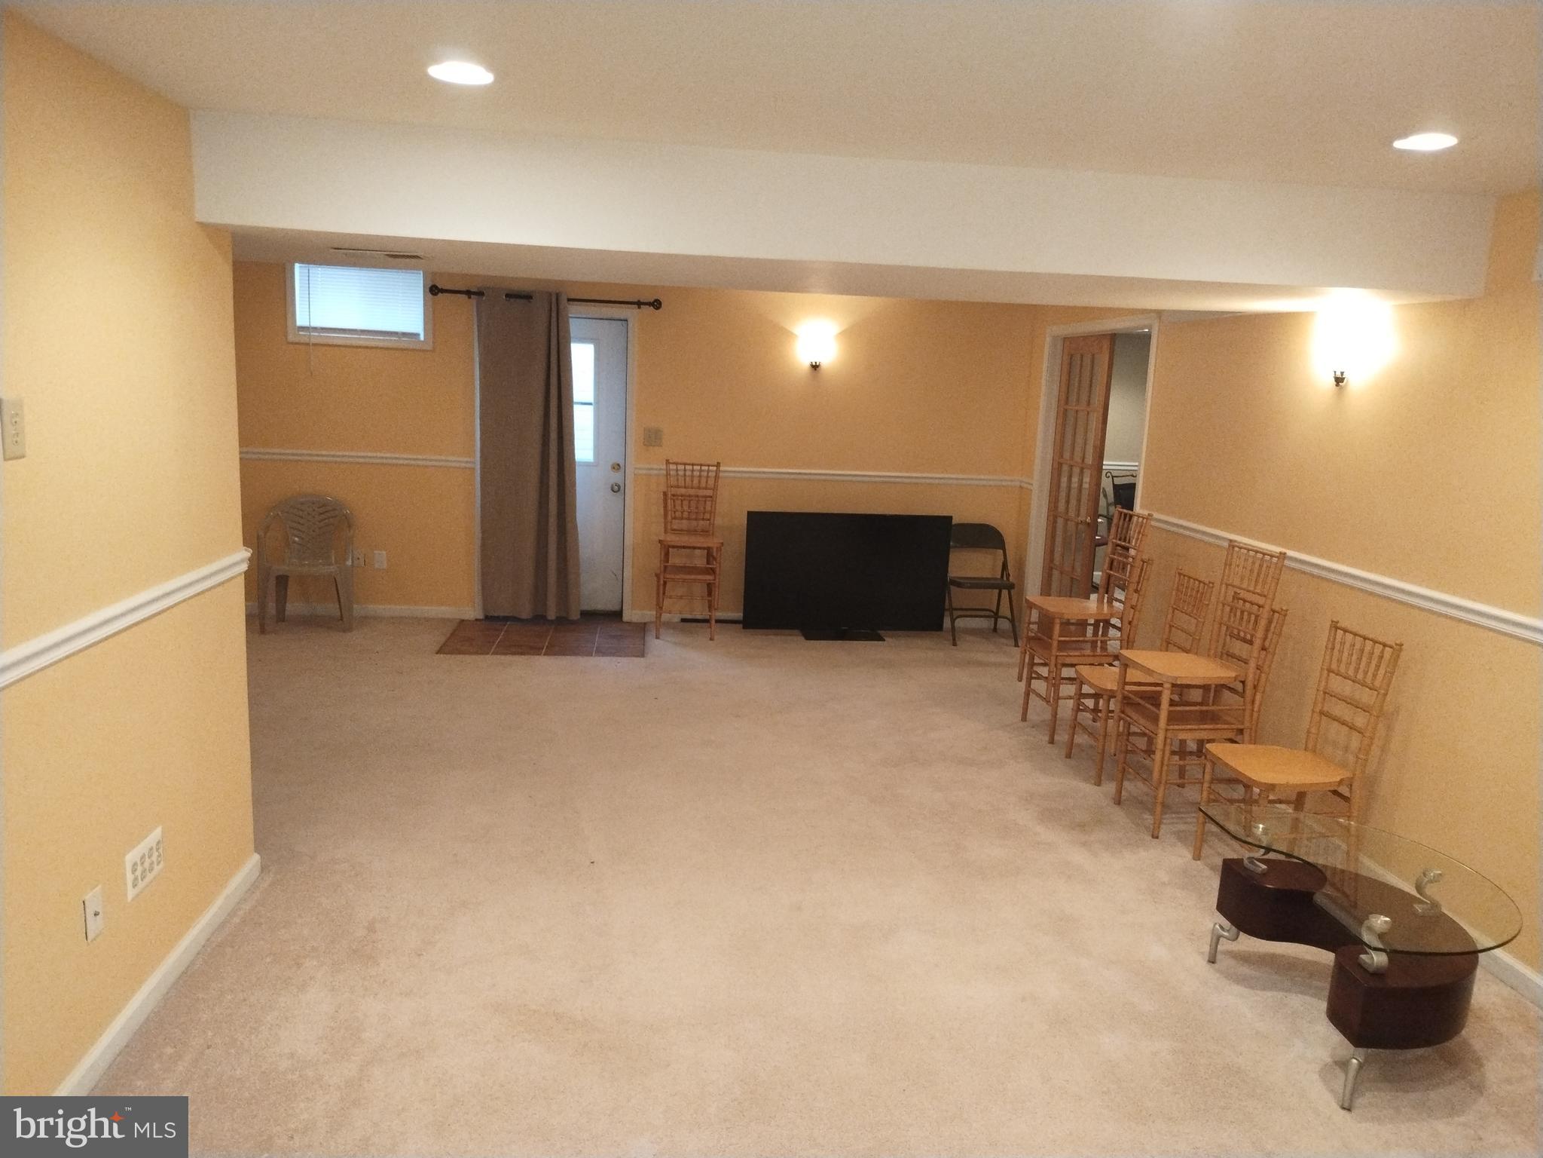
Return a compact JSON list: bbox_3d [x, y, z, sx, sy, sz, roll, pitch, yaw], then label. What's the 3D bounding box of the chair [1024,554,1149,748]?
[{"bbox_3d":[1.575,0.341,5.626,0.440,0.925,0.410,2,10,-5],"label":"chair"}]

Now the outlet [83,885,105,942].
[{"bbox_3d":[-1.554,0.773,2.572,0.010,0.112,0.076,1,10,-7],"label":"outlet"}]

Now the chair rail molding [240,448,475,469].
[{"bbox_3d":[-2.723,-0.794,7.367,1.500,0.058,0.030,1,10,-7],"label":"chair rail molding"}]

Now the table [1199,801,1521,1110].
[{"bbox_3d":[1.675,1.012,3.123,0.630,0.425,0.950,2,10,-5],"label":"table"}]

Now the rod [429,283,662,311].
[{"bbox_3d":[-1.485,-1.871,7.433,1.510,0.080,0.100,2,10,-5],"label":"rod"}]

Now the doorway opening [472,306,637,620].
[{"bbox_3d":[-1.468,-0.762,7.546,1.080,2.130,0.130,1,10,-7],"label":"doorway opening"}]

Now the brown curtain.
[{"bbox_3d":[-1.613,-0.791,7.413,0.690,2.160,0.120,1,10,-7],"label":"brown curtain"}]

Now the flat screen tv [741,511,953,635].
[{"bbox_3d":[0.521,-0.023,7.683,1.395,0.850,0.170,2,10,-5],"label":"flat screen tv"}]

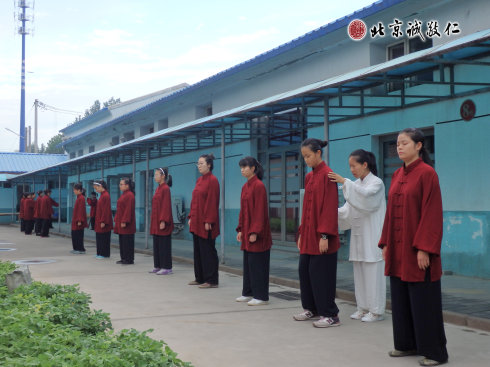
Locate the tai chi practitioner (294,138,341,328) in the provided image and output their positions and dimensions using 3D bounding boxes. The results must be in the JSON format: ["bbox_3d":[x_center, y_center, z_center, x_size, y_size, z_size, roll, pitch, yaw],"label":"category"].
[{"bbox_3d":[0.649,0.427,5.700,0.350,1.640,0.500,1,-2,-26],"label":"tai chi practitioner"}]

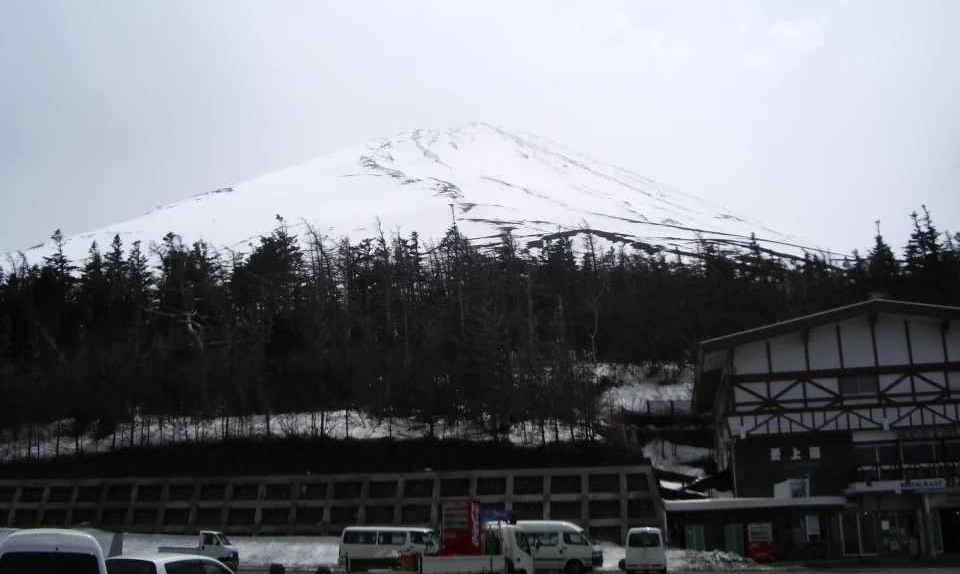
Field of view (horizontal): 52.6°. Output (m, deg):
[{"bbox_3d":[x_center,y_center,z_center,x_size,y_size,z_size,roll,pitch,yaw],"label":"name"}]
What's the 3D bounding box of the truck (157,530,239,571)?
[{"bbox_3d":[-12.907,12.181,44.700,3.370,1.770,1.460,-1,-15,2],"label":"truck"}]

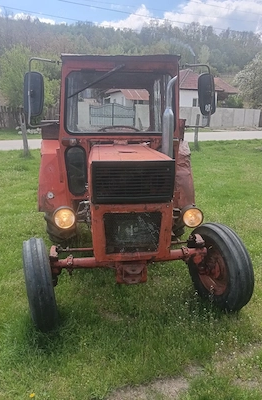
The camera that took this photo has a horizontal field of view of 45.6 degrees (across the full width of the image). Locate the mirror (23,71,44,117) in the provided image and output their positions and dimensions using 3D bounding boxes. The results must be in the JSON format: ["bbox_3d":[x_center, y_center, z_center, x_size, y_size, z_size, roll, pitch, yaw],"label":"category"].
[{"bbox_3d":[-1.014,-1.109,3.278,0.223,0.452,0.061,2,13,10],"label":"mirror"}]

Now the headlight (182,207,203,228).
[{"bbox_3d":[0.504,0.143,2.558,0.173,0.173,0.132,-2,13,-7],"label":"headlight"}]

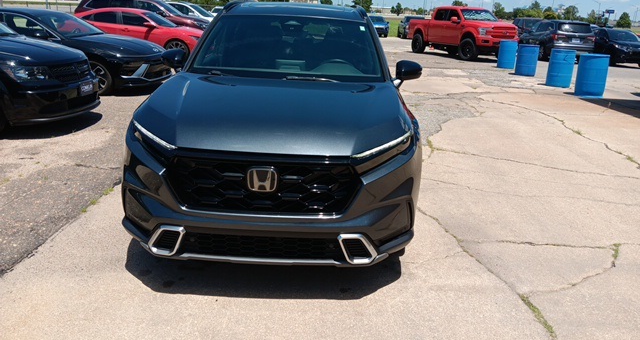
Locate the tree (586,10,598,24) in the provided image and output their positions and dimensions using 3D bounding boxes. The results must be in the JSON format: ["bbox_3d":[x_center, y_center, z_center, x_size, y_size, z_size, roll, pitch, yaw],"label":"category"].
[{"bbox_3d":[47.321,-26.115,84.135,1.842,3.423,1.842,12,21,26],"label":"tree"}]

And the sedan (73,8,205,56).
[{"bbox_3d":[-5.511,-4.204,14.799,4.800,1.450,1.850,5,19,6],"label":"sedan"}]

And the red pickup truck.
[{"bbox_3d":[6.096,-5.988,20.925,2.100,2.020,5.800,-5,19,-20],"label":"red pickup truck"}]

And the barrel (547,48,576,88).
[{"bbox_3d":[6.330,-2.671,12.619,0.585,0.900,0.585,11,20,24],"label":"barrel"}]

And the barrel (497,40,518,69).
[{"bbox_3d":[6.594,-4.044,16.867,0.585,0.900,0.585,9,20,19],"label":"barrel"}]

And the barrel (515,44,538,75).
[{"bbox_3d":[6.375,-3.361,14.760,0.585,0.900,0.585,10,20,21],"label":"barrel"}]

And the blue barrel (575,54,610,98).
[{"bbox_3d":[5.943,-2.043,10.495,0.590,0.900,0.590,11,20,27],"label":"blue barrel"}]

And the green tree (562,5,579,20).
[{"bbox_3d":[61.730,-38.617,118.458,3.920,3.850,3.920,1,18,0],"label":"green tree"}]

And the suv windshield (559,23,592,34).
[{"bbox_3d":[10.829,-5.989,20.374,1.420,0.460,0.200,0,18,-3],"label":"suv windshield"}]

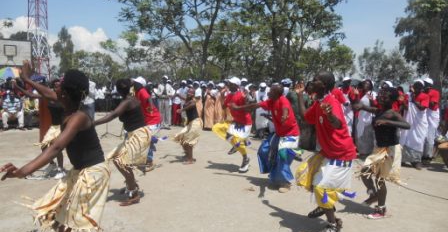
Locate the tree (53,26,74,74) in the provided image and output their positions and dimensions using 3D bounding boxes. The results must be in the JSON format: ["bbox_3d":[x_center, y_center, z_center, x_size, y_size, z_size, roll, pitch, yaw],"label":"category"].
[{"bbox_3d":[-20.671,-7.856,45.000,2.700,7.300,2.700,0,6,-11],"label":"tree"}]

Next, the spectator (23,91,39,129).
[{"bbox_3d":[-5.926,-0.199,10.700,0.520,1.200,0.720,0,6,-11],"label":"spectator"}]

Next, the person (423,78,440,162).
[{"bbox_3d":[4.029,0.084,6.800,0.400,1.630,0.480,0,7,-18],"label":"person"}]

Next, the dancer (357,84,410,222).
[{"bbox_3d":[1.837,0.426,4.025,0.550,1.504,0.550,-5,8,-37],"label":"dancer"}]

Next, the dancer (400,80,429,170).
[{"bbox_3d":[3.435,0.171,6.300,0.460,1.610,0.500,0,6,-15],"label":"dancer"}]

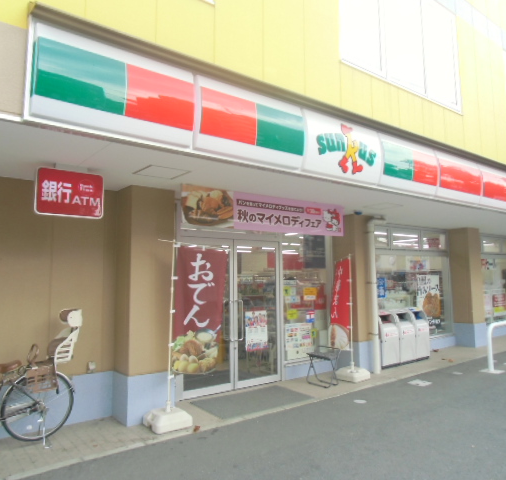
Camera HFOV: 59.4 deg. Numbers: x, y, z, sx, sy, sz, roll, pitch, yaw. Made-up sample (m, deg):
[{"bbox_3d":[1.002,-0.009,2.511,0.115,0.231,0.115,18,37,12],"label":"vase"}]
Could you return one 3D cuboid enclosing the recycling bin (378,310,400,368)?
[{"bbox_3d":[2.316,1.765,7.973,0.515,0.959,0.374,3,-6,-38],"label":"recycling bin"}]

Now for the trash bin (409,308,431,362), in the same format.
[{"bbox_3d":[3.105,1.811,8.595,0.499,0.959,0.374,3,-6,-38],"label":"trash bin"}]

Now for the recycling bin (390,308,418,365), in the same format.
[{"bbox_3d":[2.714,1.788,8.286,0.499,0.959,0.374,3,-6,-38],"label":"recycling bin"}]

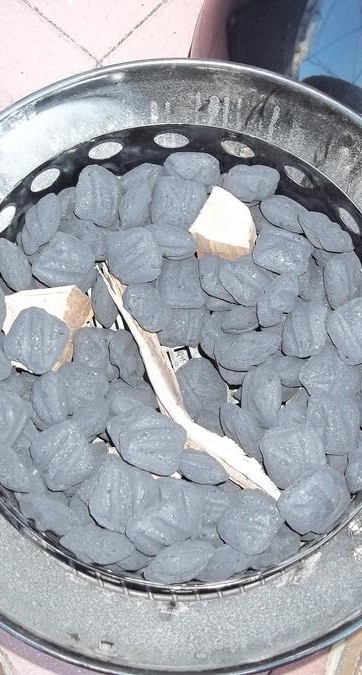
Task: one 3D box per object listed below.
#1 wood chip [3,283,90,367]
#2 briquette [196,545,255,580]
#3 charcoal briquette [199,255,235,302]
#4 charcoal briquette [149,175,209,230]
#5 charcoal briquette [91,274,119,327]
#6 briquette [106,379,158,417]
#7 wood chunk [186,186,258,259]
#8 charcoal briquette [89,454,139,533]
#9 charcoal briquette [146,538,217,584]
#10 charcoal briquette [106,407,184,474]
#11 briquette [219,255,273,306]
[{"bbox_3d":[-0.117,-0.008,0.716,0.069,0.045,0.065,-8,96,-20],"label":"wood chip"},{"bbox_3d":[0.033,0.175,0.664,0.050,0.030,0.050,-26,56,1],"label":"briquette"},{"bbox_3d":[0.035,-0.052,0.728,0.050,0.030,0.050,-30,82,9],"label":"charcoal briquette"},{"bbox_3d":[-0.003,-0.121,0.742,0.051,0.029,0.051,-6,85,-1],"label":"charcoal briquette"},{"bbox_3d":[-0.067,-0.035,0.740,0.028,0.052,0.053,-12,90,3],"label":"charcoal briquette"},{"bbox_3d":[-0.043,0.058,0.715,0.053,0.029,0.053,6,67,-1],"label":"briquette"},{"bbox_3d":[0.037,-0.100,0.735,0.055,0.036,0.052,9,73,0],"label":"wood chunk"},{"bbox_3d":[-0.054,0.124,0.655,0.050,0.030,0.050,-6,91,23],"label":"charcoal briquette"},{"bbox_3d":[-0.001,0.179,0.664,0.058,0.053,0.028,-23,98,0],"label":"charcoal briquette"},{"bbox_3d":[-0.026,0.082,0.649,0.049,0.026,0.049,23,70,10],"label":"charcoal briquette"},{"bbox_3d":[0.058,-0.050,0.729,0.052,0.029,0.052,46,58,1],"label":"briquette"}]

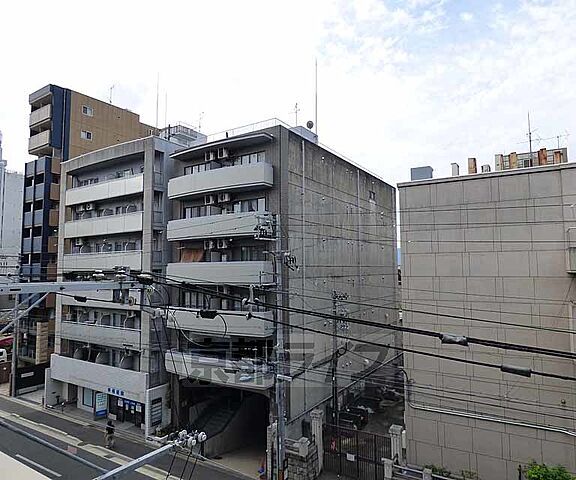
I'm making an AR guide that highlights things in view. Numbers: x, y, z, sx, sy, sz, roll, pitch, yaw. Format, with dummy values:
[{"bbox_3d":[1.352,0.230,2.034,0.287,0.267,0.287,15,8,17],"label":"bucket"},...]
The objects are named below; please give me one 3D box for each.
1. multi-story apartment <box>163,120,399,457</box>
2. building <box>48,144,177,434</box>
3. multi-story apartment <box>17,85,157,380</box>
[{"bbox_3d":[1.366,3.719,31.357,10.000,20.420,22.000,-3,-5,34],"label":"multi-story apartment"},{"bbox_3d":[-11.896,3.528,31.472,12.300,20.900,11.000,-3,-5,31],"label":"building"},{"bbox_3d":[-23.312,-0.753,43.374,4.600,31.470,14.500,-4,-5,37],"label":"multi-story apartment"}]

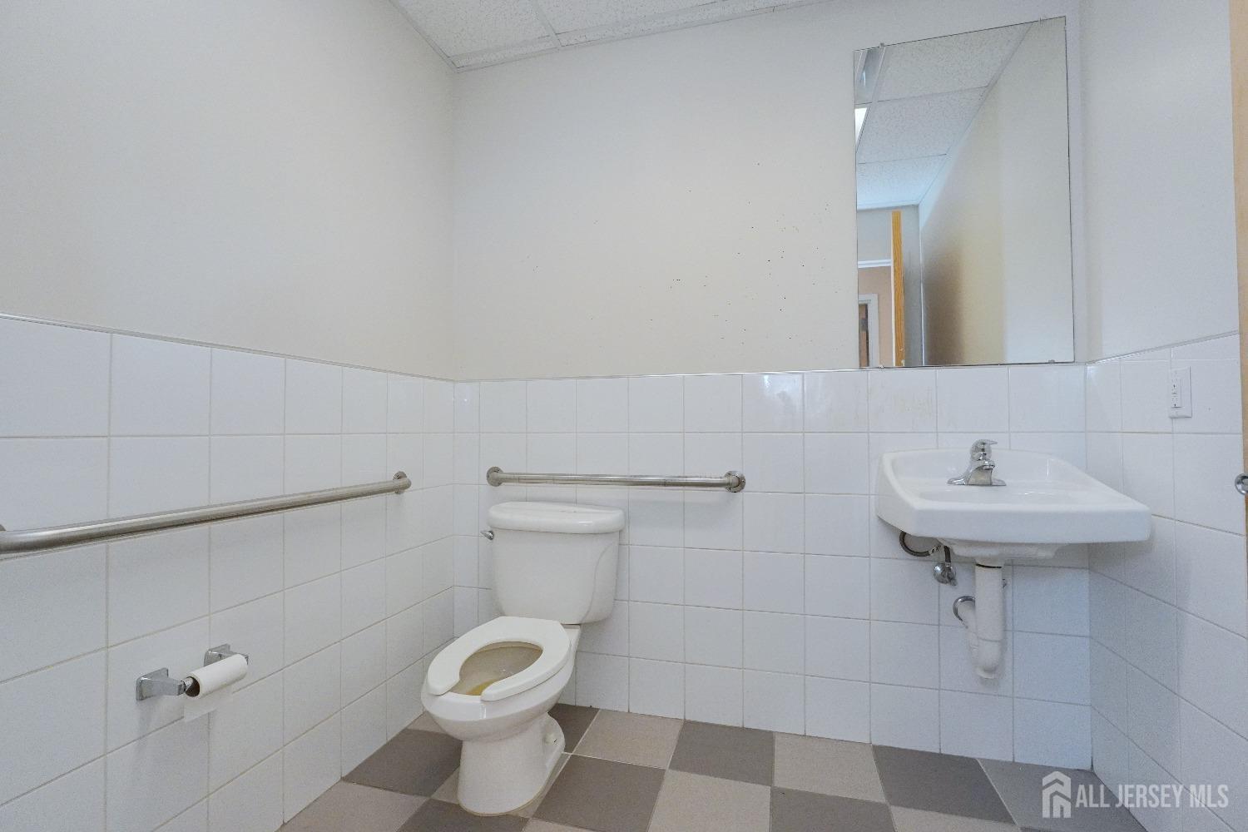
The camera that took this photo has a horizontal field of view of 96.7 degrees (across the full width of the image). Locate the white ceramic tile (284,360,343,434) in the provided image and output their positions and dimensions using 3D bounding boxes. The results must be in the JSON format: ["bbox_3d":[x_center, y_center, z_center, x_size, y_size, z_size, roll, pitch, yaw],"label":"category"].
[{"bbox_3d":[-0.871,-0.049,1.565,0.010,0.200,0.200,0,-1,15],"label":"white ceramic tile"}]

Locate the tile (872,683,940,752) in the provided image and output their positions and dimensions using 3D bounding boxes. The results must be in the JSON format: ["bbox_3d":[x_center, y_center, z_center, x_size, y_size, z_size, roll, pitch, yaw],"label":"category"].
[{"bbox_3d":[0.905,0.965,1.785,0.200,0.188,0.009,0,-1,15],"label":"tile"}]

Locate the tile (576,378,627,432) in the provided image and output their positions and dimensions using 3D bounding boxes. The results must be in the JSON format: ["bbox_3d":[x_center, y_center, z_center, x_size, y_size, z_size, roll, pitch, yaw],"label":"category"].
[{"bbox_3d":[-0.077,-0.039,2.061,0.199,0.200,0.010,-1,-1,15],"label":"tile"}]

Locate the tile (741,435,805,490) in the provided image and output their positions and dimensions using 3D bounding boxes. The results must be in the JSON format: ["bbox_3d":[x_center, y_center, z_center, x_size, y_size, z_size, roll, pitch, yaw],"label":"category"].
[{"bbox_3d":[0.509,0.159,1.900,0.199,0.200,0.010,-1,-1,15],"label":"tile"}]

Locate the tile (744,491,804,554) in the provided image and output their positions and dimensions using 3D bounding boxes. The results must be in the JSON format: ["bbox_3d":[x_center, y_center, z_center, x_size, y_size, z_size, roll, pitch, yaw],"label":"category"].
[{"bbox_3d":[0.511,0.362,1.900,0.200,0.200,0.010,0,-1,15],"label":"tile"}]

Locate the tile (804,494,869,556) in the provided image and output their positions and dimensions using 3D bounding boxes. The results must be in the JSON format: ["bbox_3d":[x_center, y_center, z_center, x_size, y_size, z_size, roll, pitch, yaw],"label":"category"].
[{"bbox_3d":[0.709,0.362,1.854,0.200,0.201,0.010,0,-1,15],"label":"tile"}]

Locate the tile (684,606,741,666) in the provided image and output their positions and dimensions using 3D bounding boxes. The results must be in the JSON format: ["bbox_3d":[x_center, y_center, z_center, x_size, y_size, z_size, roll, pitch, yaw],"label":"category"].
[{"bbox_3d":[0.315,0.768,1.937,0.200,0.200,0.010,-1,-1,15],"label":"tile"}]

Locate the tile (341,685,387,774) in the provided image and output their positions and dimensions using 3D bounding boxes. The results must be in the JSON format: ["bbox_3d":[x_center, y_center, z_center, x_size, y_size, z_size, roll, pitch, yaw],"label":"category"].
[{"bbox_3d":[-0.810,0.967,1.724,0.010,0.200,0.199,0,-1,16],"label":"tile"}]

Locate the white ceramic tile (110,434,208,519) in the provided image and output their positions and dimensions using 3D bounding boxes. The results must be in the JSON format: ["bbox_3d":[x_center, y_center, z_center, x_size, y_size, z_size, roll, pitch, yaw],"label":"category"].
[{"bbox_3d":[-0.975,0.147,1.170,0.010,0.201,0.200,0,-1,15],"label":"white ceramic tile"}]

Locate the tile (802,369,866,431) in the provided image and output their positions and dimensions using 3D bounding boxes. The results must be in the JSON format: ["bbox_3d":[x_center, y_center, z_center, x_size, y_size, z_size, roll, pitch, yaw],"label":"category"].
[{"bbox_3d":[0.706,-0.046,1.855,0.200,0.200,0.010,0,-1,15],"label":"tile"}]

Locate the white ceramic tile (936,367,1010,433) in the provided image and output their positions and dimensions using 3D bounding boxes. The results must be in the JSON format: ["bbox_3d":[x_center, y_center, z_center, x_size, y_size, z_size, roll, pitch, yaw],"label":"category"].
[{"bbox_3d":[1.096,-0.048,1.745,0.200,0.200,0.010,-1,-1,15],"label":"white ceramic tile"}]

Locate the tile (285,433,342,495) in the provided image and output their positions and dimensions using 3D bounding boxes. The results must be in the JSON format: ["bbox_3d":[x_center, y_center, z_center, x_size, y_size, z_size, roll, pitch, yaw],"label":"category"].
[{"bbox_3d":[-0.869,0.154,1.562,0.010,0.200,0.199,-1,-1,15],"label":"tile"}]

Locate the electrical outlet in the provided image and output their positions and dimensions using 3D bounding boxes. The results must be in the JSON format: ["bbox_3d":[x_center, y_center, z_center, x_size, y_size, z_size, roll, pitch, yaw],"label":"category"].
[{"bbox_3d":[1.284,-0.053,1.282,0.009,0.115,0.071,0,-1,14],"label":"electrical outlet"}]

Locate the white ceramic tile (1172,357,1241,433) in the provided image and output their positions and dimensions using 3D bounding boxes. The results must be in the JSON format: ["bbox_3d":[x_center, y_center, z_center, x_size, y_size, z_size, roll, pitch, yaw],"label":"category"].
[{"bbox_3d":[1.276,-0.048,1.214,0.010,0.175,0.200,0,-1,15],"label":"white ceramic tile"}]

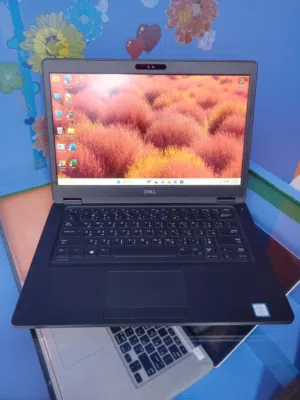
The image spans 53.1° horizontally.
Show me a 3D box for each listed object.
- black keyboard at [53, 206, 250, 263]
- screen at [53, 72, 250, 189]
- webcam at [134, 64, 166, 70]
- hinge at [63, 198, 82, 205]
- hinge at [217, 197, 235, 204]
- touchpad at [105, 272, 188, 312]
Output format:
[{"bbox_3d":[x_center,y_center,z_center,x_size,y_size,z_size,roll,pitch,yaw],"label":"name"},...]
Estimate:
[{"bbox_3d":[0.002,0.049,0.466,0.277,0.006,0.121,0,38,-2],"label":"black keyboard"},{"bbox_3d":[0.000,-0.110,0.488,0.312,0.177,0.005,0,15,-2],"label":"screen"},{"bbox_3d":[0.001,-0.205,0.463,0.049,0.008,0.005,0,15,-2],"label":"webcam"},{"bbox_3d":[-0.132,0.001,0.515,0.032,0.011,0.011,0,38,-2],"label":"hinge"},{"bbox_3d":[0.132,0.000,0.525,0.032,0.011,0.011,0,38,-2],"label":"hinge"},{"bbox_3d":[-0.006,0.113,0.384,0.100,0.003,0.055,0,38,-2],"label":"touchpad"}]

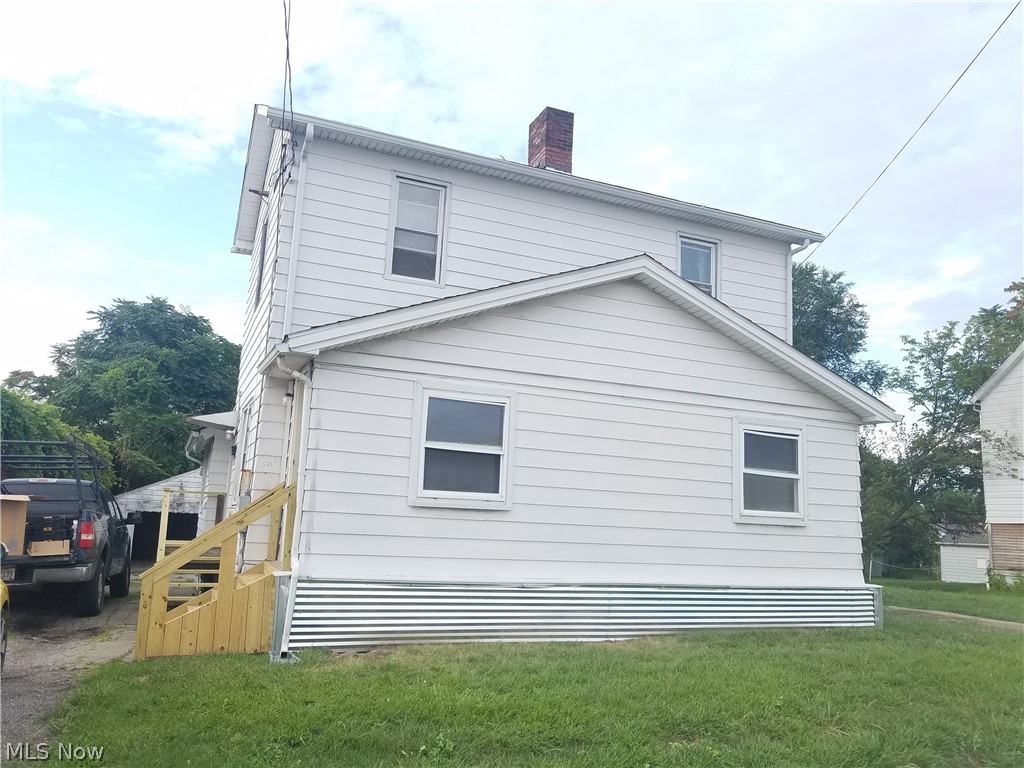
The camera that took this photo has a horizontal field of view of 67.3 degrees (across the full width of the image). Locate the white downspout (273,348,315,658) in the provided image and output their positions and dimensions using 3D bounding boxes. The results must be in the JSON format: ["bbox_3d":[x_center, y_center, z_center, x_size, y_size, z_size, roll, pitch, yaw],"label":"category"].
[{"bbox_3d":[-2.192,1.152,7.365,0.360,2.800,0.250,7,-10,-22],"label":"white downspout"}]

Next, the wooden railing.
[{"bbox_3d":[-2.959,1.780,7.715,1.320,1.670,1.180,7,-10,-22],"label":"wooden railing"}]

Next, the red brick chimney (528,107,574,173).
[{"bbox_3d":[0.691,-4.238,13.926,0.535,1.170,0.740,7,-10,-22],"label":"red brick chimney"}]

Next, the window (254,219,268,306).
[{"bbox_3d":[-3.862,-1.926,11.848,0.100,1.500,0.920,7,-10,-22],"label":"window"}]

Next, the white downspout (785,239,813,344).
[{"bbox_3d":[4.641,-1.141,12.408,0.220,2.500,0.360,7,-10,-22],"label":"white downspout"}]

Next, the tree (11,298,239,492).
[{"bbox_3d":[-16.644,1.923,34.000,9.200,11.000,9.000,7,-10,-22],"label":"tree"}]

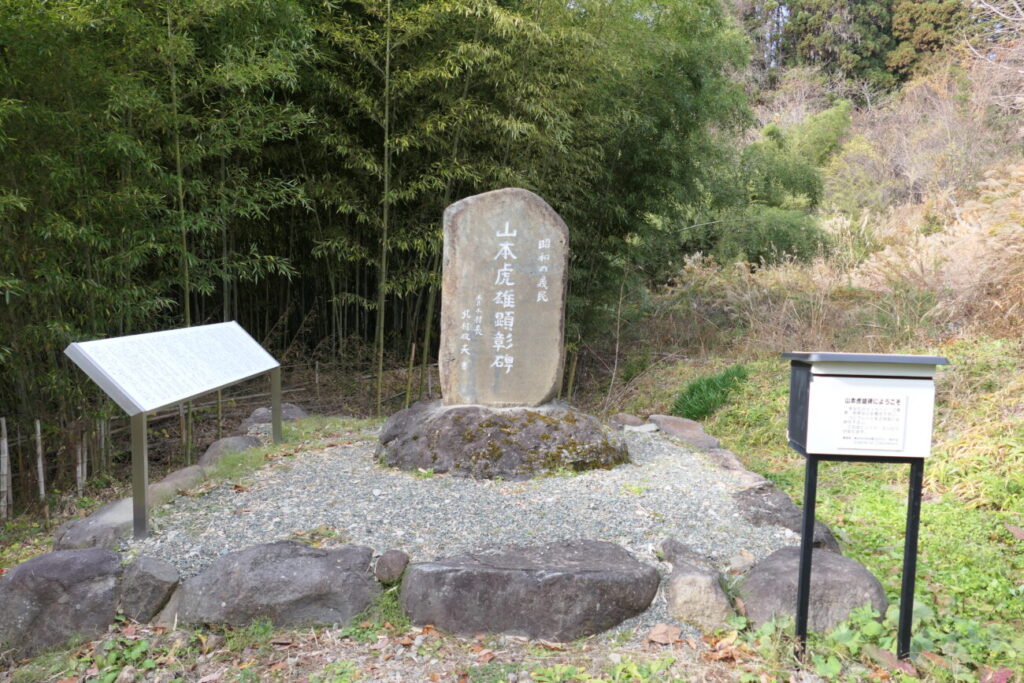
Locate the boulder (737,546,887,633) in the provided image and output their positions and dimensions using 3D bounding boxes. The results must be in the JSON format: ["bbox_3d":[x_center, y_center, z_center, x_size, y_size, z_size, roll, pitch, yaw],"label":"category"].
[{"bbox_3d":[1.404,1.118,3.377,0.660,0.290,0.480,0,5,0],"label":"boulder"}]

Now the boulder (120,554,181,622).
[{"bbox_3d":[-1.706,1.140,3.340,0.270,0.220,0.330,-1,5,-10],"label":"boulder"}]

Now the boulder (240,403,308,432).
[{"bbox_3d":[-2.304,0.745,7.040,0.620,0.290,0.500,-1,5,-20],"label":"boulder"}]

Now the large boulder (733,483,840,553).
[{"bbox_3d":[1.595,1.032,4.102,0.430,0.240,0.880,-1,5,-12],"label":"large boulder"}]

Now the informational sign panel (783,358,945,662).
[{"bbox_3d":[1.427,0.666,2.947,0.540,1.265,0.360,1,5,4],"label":"informational sign panel"}]

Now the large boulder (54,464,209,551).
[{"bbox_3d":[-2.225,0.989,4.432,0.500,0.230,1.250,1,5,8],"label":"large boulder"}]

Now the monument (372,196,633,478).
[{"bbox_3d":[-0.049,-0.145,5.558,1.950,2.100,1.350,0,5,0],"label":"monument"}]

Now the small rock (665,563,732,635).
[{"bbox_3d":[0.844,1.157,3.240,0.290,0.230,0.360,-1,5,-15],"label":"small rock"}]

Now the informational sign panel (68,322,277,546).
[{"bbox_3d":[-2.109,0.444,4.763,0.396,1.041,2.035,0,5,2],"label":"informational sign panel"}]

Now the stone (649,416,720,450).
[{"bbox_3d":[1.546,0.842,6.314,0.420,0.160,1.000,-1,5,-15],"label":"stone"}]

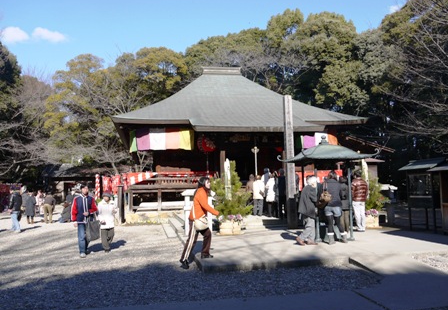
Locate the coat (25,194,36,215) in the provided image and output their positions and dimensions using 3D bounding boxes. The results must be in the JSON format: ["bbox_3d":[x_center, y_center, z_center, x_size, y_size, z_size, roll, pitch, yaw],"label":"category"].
[{"bbox_3d":[-8.329,2.131,15.600,0.480,0.950,0.360,-1,-5,0],"label":"coat"}]

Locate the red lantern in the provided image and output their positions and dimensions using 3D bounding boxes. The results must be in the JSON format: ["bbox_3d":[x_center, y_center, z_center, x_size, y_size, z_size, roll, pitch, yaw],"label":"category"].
[{"bbox_3d":[-0.705,-0.423,14.600,0.800,0.740,0.800,0,-5,-9],"label":"red lantern"}]

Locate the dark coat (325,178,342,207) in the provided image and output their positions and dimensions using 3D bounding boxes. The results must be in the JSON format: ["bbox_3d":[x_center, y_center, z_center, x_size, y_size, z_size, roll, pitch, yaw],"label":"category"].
[{"bbox_3d":[2.466,0.849,8.200,0.430,0.670,0.340,-1,-5,6],"label":"dark coat"}]

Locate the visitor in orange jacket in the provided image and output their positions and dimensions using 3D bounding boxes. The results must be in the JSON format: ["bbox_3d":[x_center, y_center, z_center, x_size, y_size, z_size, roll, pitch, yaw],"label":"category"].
[{"bbox_3d":[-0.461,1.220,6.550,0.700,1.590,0.550,0,-5,-12],"label":"visitor in orange jacket"}]

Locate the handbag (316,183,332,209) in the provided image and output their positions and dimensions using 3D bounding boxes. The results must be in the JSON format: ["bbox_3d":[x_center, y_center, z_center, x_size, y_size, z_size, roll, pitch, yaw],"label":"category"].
[{"bbox_3d":[2.219,0.927,8.000,0.360,0.520,0.200,-3,-5,24],"label":"handbag"}]

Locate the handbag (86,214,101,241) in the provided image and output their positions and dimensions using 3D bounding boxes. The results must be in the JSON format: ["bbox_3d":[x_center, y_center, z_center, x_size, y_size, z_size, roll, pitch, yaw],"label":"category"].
[{"bbox_3d":[-2.953,1.640,8.200,0.360,0.600,0.160,2,-6,-30],"label":"handbag"}]

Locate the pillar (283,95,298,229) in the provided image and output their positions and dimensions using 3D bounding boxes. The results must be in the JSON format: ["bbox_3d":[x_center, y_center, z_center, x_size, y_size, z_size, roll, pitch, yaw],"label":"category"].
[{"bbox_3d":[2.101,0.221,11.450,0.290,4.100,0.290,0,-5,-9],"label":"pillar"}]

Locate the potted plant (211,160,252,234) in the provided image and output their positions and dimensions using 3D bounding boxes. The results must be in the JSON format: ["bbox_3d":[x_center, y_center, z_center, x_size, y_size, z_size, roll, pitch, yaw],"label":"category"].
[{"bbox_3d":[0.219,1.214,10.600,1.150,2.080,1.050,0,-5,-9],"label":"potted plant"}]

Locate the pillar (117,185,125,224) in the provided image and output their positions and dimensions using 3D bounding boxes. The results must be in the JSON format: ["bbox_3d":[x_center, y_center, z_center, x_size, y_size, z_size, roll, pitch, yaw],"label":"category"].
[{"bbox_3d":[-4.206,2.022,14.800,0.250,1.550,0.250,0,-5,-9],"label":"pillar"}]

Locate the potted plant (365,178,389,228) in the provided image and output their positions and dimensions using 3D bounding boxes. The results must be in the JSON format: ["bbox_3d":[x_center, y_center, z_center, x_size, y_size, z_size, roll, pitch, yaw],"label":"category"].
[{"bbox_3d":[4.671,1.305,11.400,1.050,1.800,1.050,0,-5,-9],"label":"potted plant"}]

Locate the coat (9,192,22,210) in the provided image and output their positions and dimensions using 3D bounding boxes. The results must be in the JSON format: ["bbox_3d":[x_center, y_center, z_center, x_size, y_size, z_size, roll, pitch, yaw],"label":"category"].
[{"bbox_3d":[-7.537,1.681,13.100,0.420,0.740,0.480,-5,-6,41],"label":"coat"}]

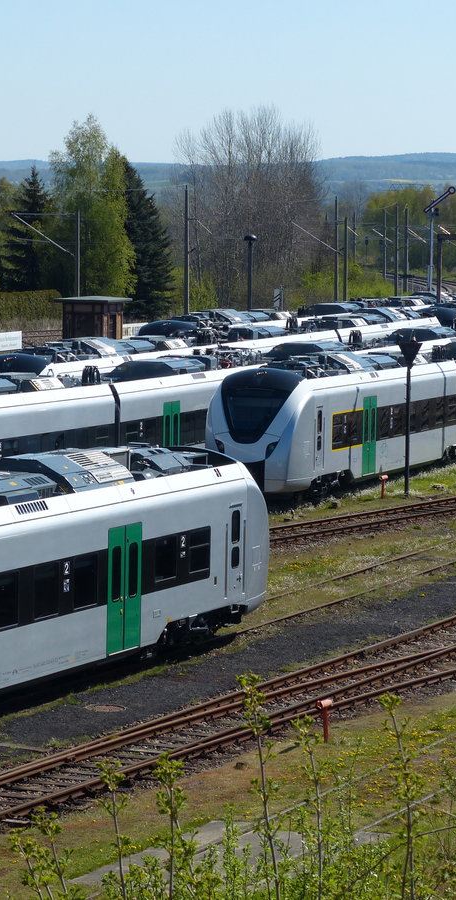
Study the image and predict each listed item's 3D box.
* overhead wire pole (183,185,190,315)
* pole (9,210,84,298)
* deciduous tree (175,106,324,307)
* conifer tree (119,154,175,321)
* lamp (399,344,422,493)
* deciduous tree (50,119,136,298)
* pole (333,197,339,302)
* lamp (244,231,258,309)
[{"bbox_3d":[-2.926,-13.785,234.987,0.300,9.440,0.300,1,4,0],"label":"overhead wire pole"},{"bbox_3d":[-10.512,-9.986,193.067,5.000,7.568,0.350,3,5,33],"label":"pole"},{"bbox_3d":[1.846,-22.090,304.201,13.400,17.703,12.000,1,4,0],"label":"deciduous tree"},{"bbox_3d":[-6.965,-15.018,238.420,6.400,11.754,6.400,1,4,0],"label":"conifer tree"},{"bbox_3d":[5.640,-0.985,104.852,0.750,4.798,0.750,1,4,0],"label":"lamp"},{"bbox_3d":[-10.097,-17.372,247.406,6.300,14.412,6.300,1,4,0],"label":"deciduous tree"},{"bbox_3d":[9.458,-17.340,294.533,0.360,9.700,0.360,2,5,12],"label":"pole"},{"bbox_3d":[1.191,-8.104,184.266,0.680,7.450,0.680,1,4,0],"label":"lamp"}]

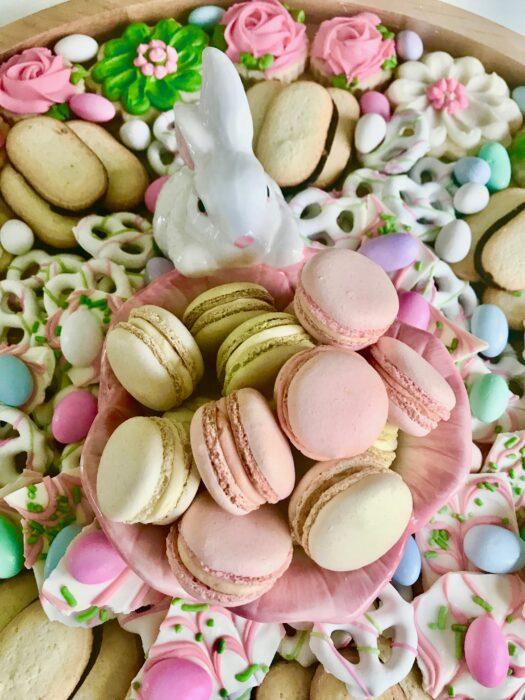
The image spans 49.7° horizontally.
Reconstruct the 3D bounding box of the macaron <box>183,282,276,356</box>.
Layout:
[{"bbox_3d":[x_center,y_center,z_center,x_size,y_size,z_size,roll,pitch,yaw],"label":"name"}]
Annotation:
[{"bbox_3d":[-0.014,-0.011,0.263,0.044,0.044,0.026,-18,63,0],"label":"macaron"}]

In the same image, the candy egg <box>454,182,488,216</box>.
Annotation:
[{"bbox_3d":[0.108,-0.079,0.294,0.023,0.016,0.016,-26,66,-20],"label":"candy egg"}]

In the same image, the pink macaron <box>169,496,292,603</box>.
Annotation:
[{"bbox_3d":[-0.012,0.071,0.208,0.045,0.026,0.045,21,25,0],"label":"pink macaron"}]

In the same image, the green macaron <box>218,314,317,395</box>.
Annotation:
[{"bbox_3d":[0.004,0.005,0.247,0.045,0.045,0.026,-22,62,-12],"label":"green macaron"}]

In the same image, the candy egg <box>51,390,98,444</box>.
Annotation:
[{"bbox_3d":[-0.077,0.028,0.232,0.018,0.018,0.025,13,41,6],"label":"candy egg"}]

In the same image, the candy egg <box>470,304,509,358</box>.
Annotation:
[{"bbox_3d":[0.105,-0.009,0.261,0.017,0.017,0.025,1,73,0],"label":"candy egg"}]

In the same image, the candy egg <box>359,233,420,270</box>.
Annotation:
[{"bbox_3d":[0.059,-0.046,0.266,0.029,0.017,0.017,-16,64,-8],"label":"candy egg"}]

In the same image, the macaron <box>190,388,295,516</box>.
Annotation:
[{"bbox_3d":[-0.007,0.035,0.202,0.026,0.044,0.044,-24,90,6],"label":"macaron"}]

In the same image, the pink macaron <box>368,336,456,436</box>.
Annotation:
[{"bbox_3d":[0.061,0.015,0.246,0.045,0.045,0.025,35,109,-14],"label":"pink macaron"}]

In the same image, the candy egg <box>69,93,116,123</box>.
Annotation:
[{"bbox_3d":[-0.097,-0.139,0.324,0.029,0.016,0.016,20,65,10],"label":"candy egg"}]

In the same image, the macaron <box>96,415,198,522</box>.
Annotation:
[{"bbox_3d":[-0.043,0.044,0.211,0.041,0.019,0.041,-13,55,40],"label":"macaron"}]

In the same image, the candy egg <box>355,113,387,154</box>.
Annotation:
[{"bbox_3d":[0.060,-0.120,0.313,0.016,0.016,0.024,22,81,11],"label":"candy egg"}]

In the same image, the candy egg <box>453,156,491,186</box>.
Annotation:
[{"bbox_3d":[0.117,-0.099,0.315,0.024,0.017,0.017,-7,90,-22],"label":"candy egg"}]

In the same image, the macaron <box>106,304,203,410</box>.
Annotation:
[{"bbox_3d":[-0.045,0.004,0.240,0.028,0.044,0.044,-37,90,-31],"label":"macaron"}]

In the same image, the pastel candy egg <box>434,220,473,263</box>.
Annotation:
[{"bbox_3d":[0.097,-0.055,0.287,0.017,0.017,0.024,20,80,0],"label":"pastel candy egg"}]

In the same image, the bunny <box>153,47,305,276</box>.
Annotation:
[{"bbox_3d":[-0.017,-0.082,0.252,0.066,0.096,0.064,-14,61,-8],"label":"bunny"}]

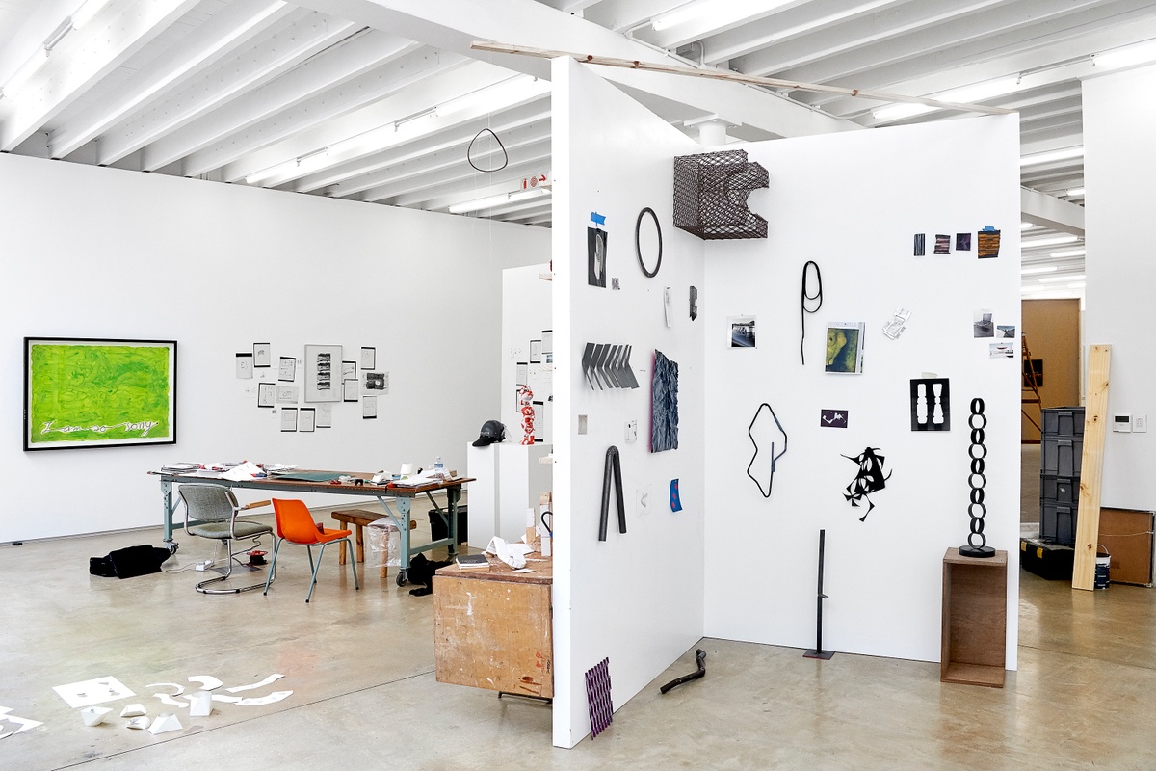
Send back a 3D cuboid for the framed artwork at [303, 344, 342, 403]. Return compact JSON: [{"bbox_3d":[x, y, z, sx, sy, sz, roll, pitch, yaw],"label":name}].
[{"bbox_3d":[-3.186,-0.144,10.889,0.488,0.715,0.040,0,0,-40],"label":"framed artwork"}]

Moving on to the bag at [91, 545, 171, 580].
[{"bbox_3d":[-3.870,1.536,7.519,0.590,0.190,0.400,0,0,-14],"label":"bag"}]

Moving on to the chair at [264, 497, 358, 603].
[{"bbox_3d":[-2.040,1.211,6.647,0.480,0.740,0.530,0,1,36],"label":"chair"}]

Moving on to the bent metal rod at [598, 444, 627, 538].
[{"bbox_3d":[0.172,0.512,4.199,0.040,0.435,0.274,0,1,27],"label":"bent metal rod"}]

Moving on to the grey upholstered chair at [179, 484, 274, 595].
[{"bbox_3d":[-2.860,1.230,7.118,0.570,0.810,0.550,0,0,22],"label":"grey upholstered chair"}]

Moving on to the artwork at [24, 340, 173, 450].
[{"bbox_3d":[-4.878,0.086,8.943,1.415,1.120,0.050,-1,1,-40],"label":"artwork"}]

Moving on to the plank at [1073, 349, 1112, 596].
[{"bbox_3d":[4.085,0.623,6.880,0.144,1.979,0.022,1,-16,42],"label":"plank"}]

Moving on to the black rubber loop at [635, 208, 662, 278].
[{"bbox_3d":[0.403,-0.786,4.776,0.027,0.390,0.390,0,0,26],"label":"black rubber loop"}]

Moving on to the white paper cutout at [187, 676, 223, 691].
[{"bbox_3d":[-2.013,1.600,4.692,0.120,0.010,0.284,-1,1,-44],"label":"white paper cutout"}]

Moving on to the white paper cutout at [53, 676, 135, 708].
[{"bbox_3d":[-2.610,1.643,4.673,0.293,0.012,0.419,0,0,-44],"label":"white paper cutout"}]

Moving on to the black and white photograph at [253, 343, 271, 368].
[{"bbox_3d":[-3.784,-0.357,10.401,0.193,0.282,0.008,0,0,-40],"label":"black and white photograph"}]

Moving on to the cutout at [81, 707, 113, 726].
[{"bbox_3d":[-2.345,1.617,4.222,0.140,0.070,0.095,0,0,-17],"label":"cutout"}]

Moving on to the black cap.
[{"bbox_3d":[-0.878,0.474,8.450,0.310,0.235,0.235,-1,1,-42],"label":"black cap"}]

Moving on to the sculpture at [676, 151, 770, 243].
[{"bbox_3d":[0.859,-1.112,5.148,0.450,0.410,0.520,0,1,21],"label":"sculpture"}]

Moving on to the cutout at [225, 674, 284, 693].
[{"bbox_3d":[-1.759,1.640,4.748,0.127,0.020,0.305,0,0,36],"label":"cutout"}]

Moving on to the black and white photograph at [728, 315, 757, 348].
[{"bbox_3d":[1.018,-0.330,5.372,0.182,0.200,0.010,0,1,21],"label":"black and white photograph"}]

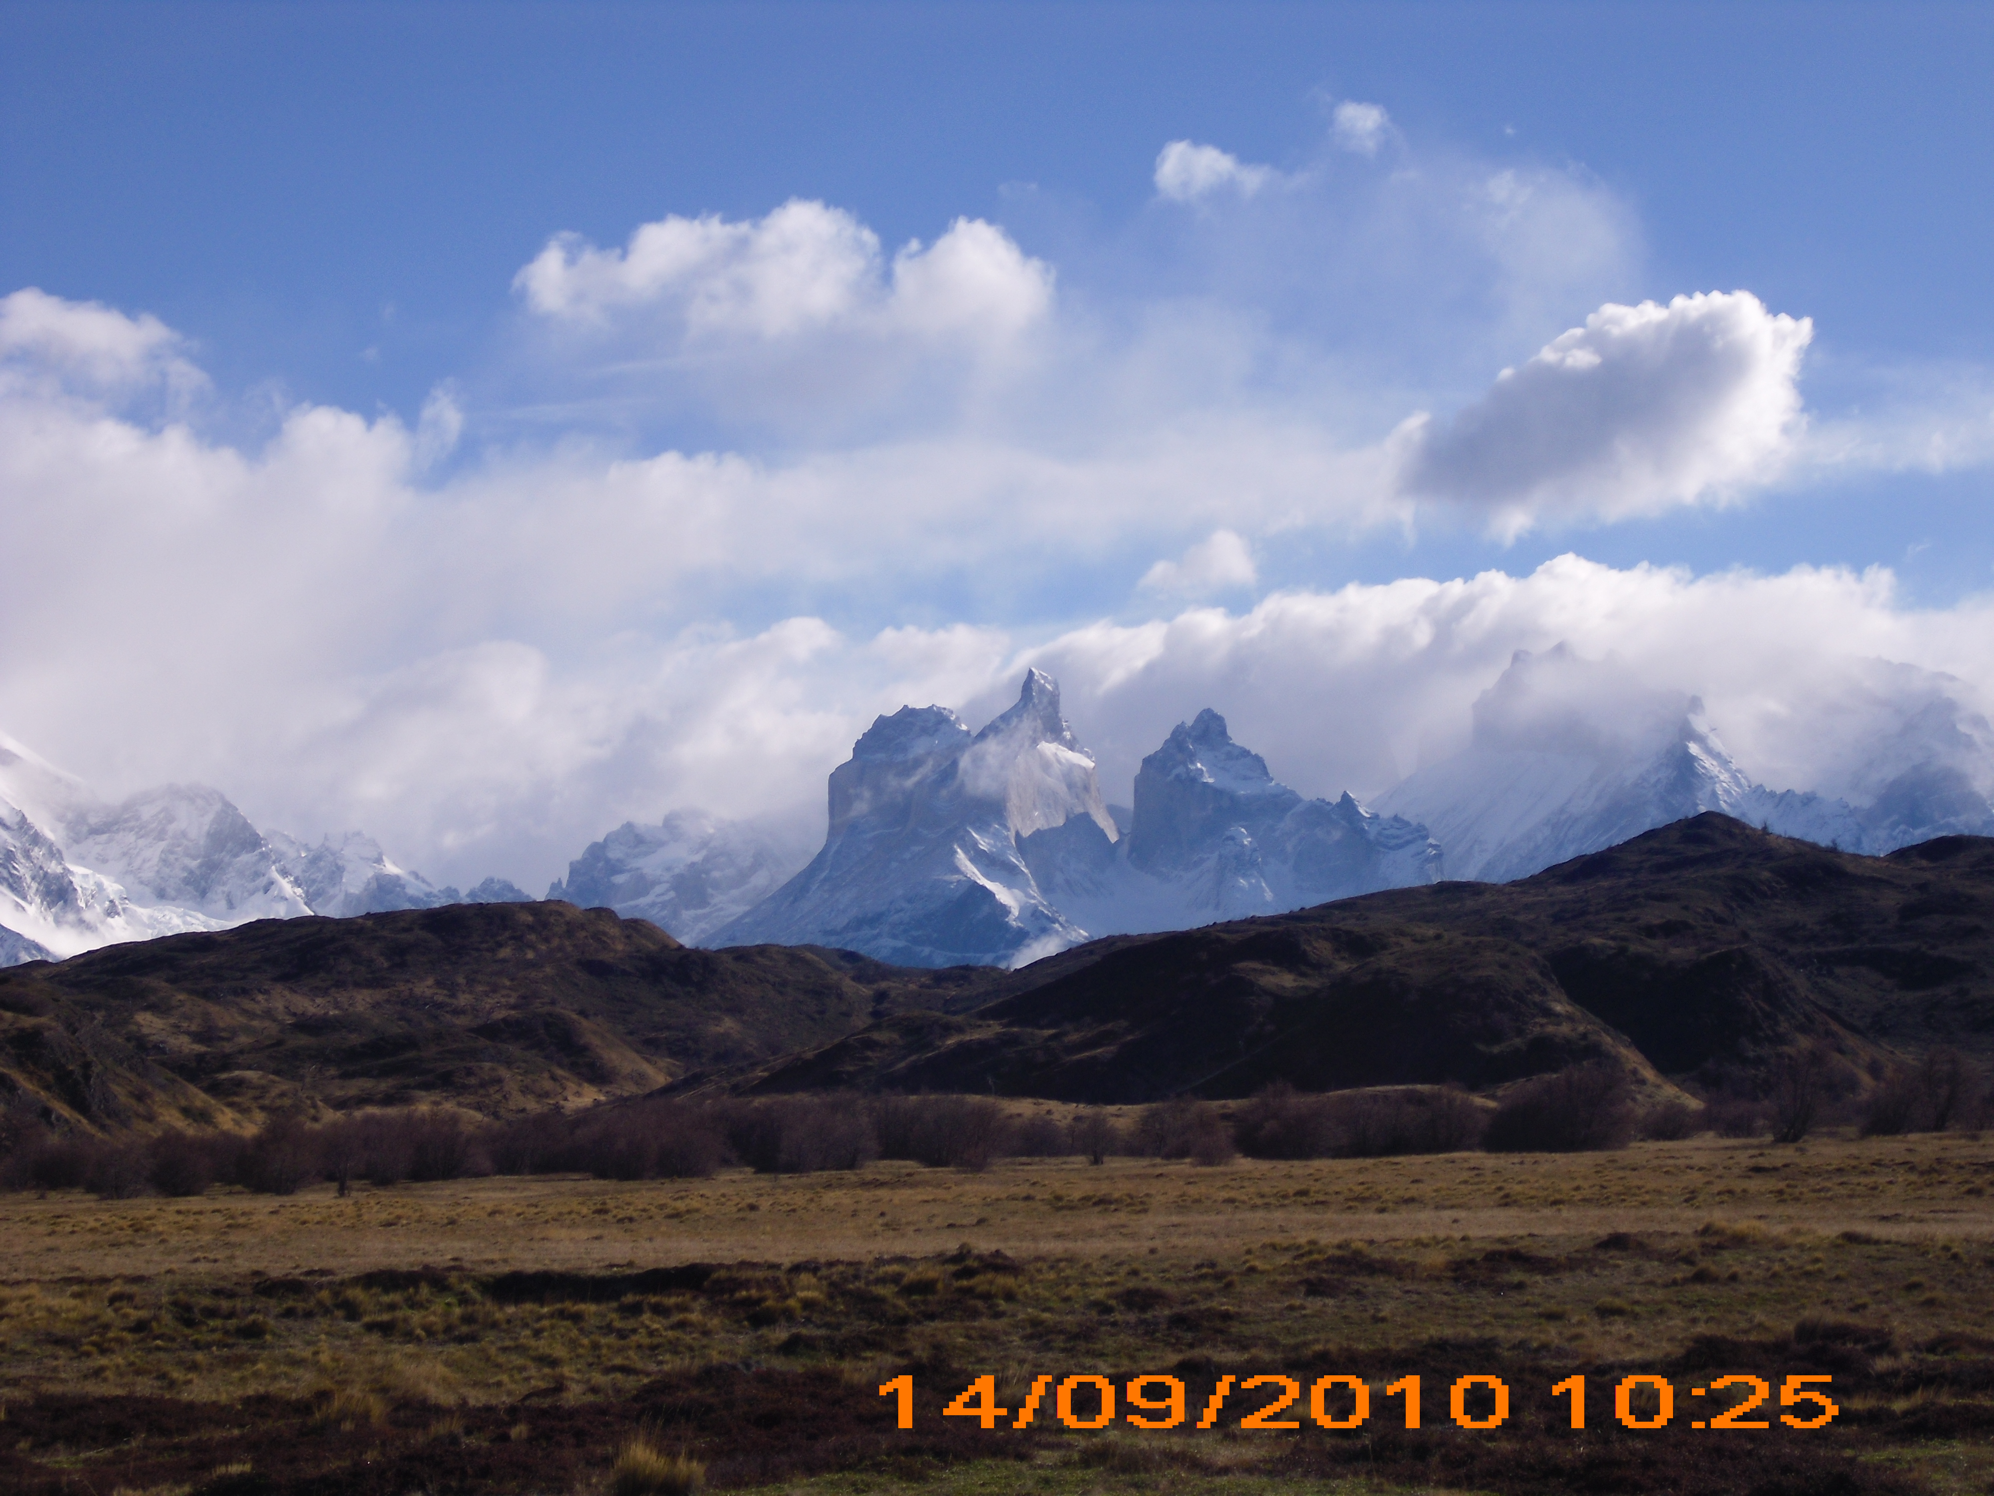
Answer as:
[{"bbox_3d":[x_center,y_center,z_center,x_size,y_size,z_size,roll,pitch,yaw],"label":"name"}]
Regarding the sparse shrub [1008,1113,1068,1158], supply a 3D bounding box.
[{"bbox_3d":[1.424,13.349,145.000,2.041,1.612,1.878,-1,-5,0],"label":"sparse shrub"}]

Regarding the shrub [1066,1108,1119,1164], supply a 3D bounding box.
[{"bbox_3d":[3.242,12.914,140.000,1.763,1.919,1.622,-1,-5,0],"label":"shrub"}]

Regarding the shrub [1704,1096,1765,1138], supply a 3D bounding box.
[{"bbox_3d":[25.934,12.994,148.000,2.138,1.480,1.967,-1,-5,0],"label":"shrub"}]

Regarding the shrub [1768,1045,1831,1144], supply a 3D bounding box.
[{"bbox_3d":[27.257,11.814,143.000,2.119,3.338,1.950,-1,-5,0],"label":"shrub"}]

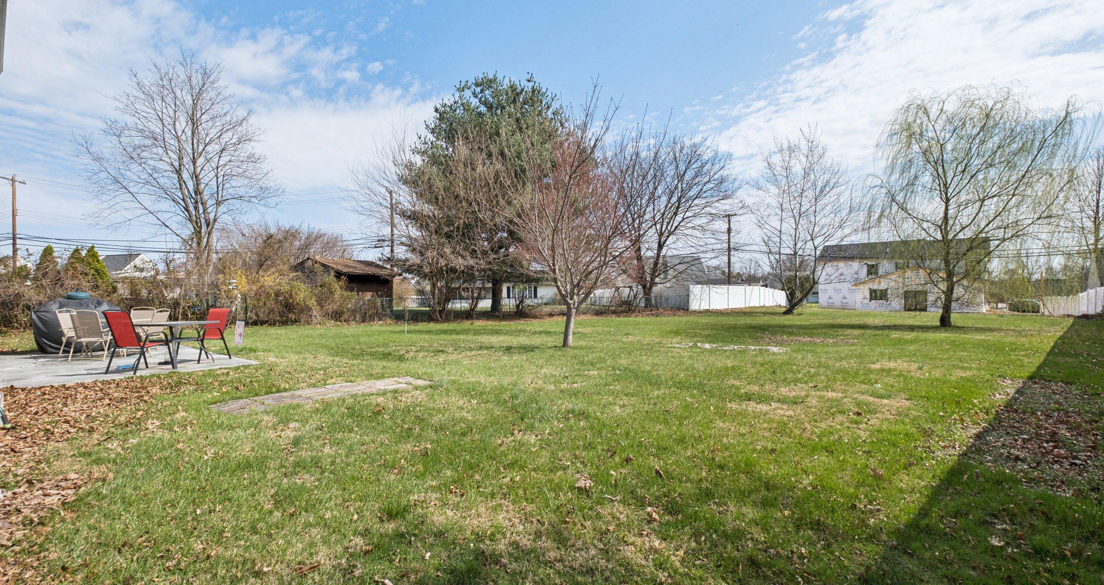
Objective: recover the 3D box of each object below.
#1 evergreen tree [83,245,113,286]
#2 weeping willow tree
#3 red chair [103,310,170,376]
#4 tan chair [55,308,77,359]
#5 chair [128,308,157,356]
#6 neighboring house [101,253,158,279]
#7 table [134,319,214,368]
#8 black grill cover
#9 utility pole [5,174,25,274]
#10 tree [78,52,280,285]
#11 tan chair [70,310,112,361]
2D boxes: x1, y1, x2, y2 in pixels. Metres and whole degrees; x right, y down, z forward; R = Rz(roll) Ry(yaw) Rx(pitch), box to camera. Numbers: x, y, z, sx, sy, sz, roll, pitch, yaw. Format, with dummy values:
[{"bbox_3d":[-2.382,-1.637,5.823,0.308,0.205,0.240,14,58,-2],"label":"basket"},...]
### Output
[{"bbox_3d":[-19.200,-0.370,19.500,1.100,3.350,1.100,0,0,-45],"label":"evergreen tree"},{"bbox_3d":[15.850,-3.250,17.450,6.200,9.150,6.200,0,0,42],"label":"weeping willow tree"},{"bbox_3d":[-6.290,0.745,7.060,0.560,0.930,0.660,0,0,14],"label":"red chair"},{"bbox_3d":[-9.010,0.760,8.920,0.600,0.920,0.550,0,0,-17],"label":"tan chair"},{"bbox_3d":[-8.360,0.765,9.170,0.550,0.890,0.620,0,0,-9],"label":"chair"},{"bbox_3d":[-64.800,-2.200,69.200,8.800,7.000,6.800,0,0,16],"label":"neighboring house"},{"bbox_3d":[-6.300,0.860,7.680,1.200,0.720,1.200,0,0,0],"label":"table"},{"bbox_3d":[-9.850,0.660,9.580,0.720,1.100,1.320,0,0,45],"label":"black grill cover"},{"bbox_3d":[-46.700,-4.500,40.000,0.350,11.500,2.300,0,0,-18],"label":"utility pole"},{"bbox_3d":[-18.900,-5.600,24.000,8.500,13.800,8.500,0,0,0],"label":"tree"},{"bbox_3d":[-8.310,0.765,8.380,0.550,0.890,0.600,0,0,-24],"label":"tan chair"}]

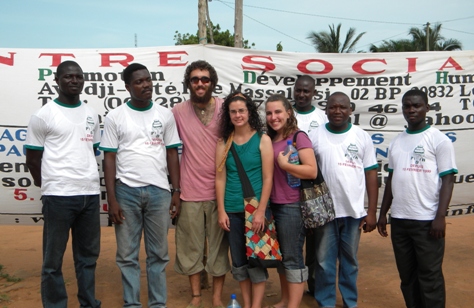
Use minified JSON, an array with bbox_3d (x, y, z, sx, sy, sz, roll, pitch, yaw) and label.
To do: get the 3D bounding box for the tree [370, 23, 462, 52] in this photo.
[{"bbox_3d":[12.800,-5.400,40.000,7.000,8.000,6.500,0,4,0],"label":"tree"}]

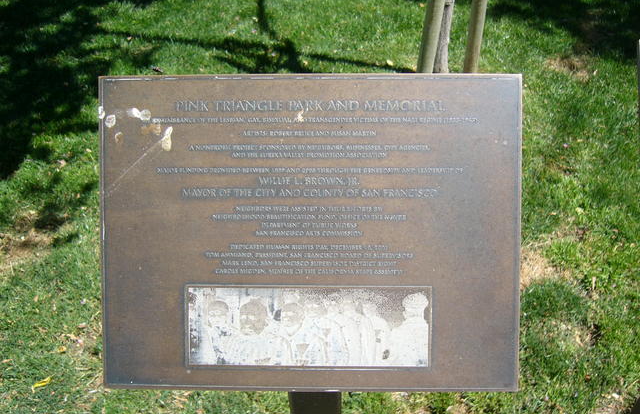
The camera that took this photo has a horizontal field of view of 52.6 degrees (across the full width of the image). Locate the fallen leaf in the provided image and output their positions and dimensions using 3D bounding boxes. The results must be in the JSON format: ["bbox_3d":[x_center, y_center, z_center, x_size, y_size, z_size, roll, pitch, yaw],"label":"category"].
[{"bbox_3d":[-0.787,0.501,1.835,0.020,0.012,0.062,29,48,31],"label":"fallen leaf"}]

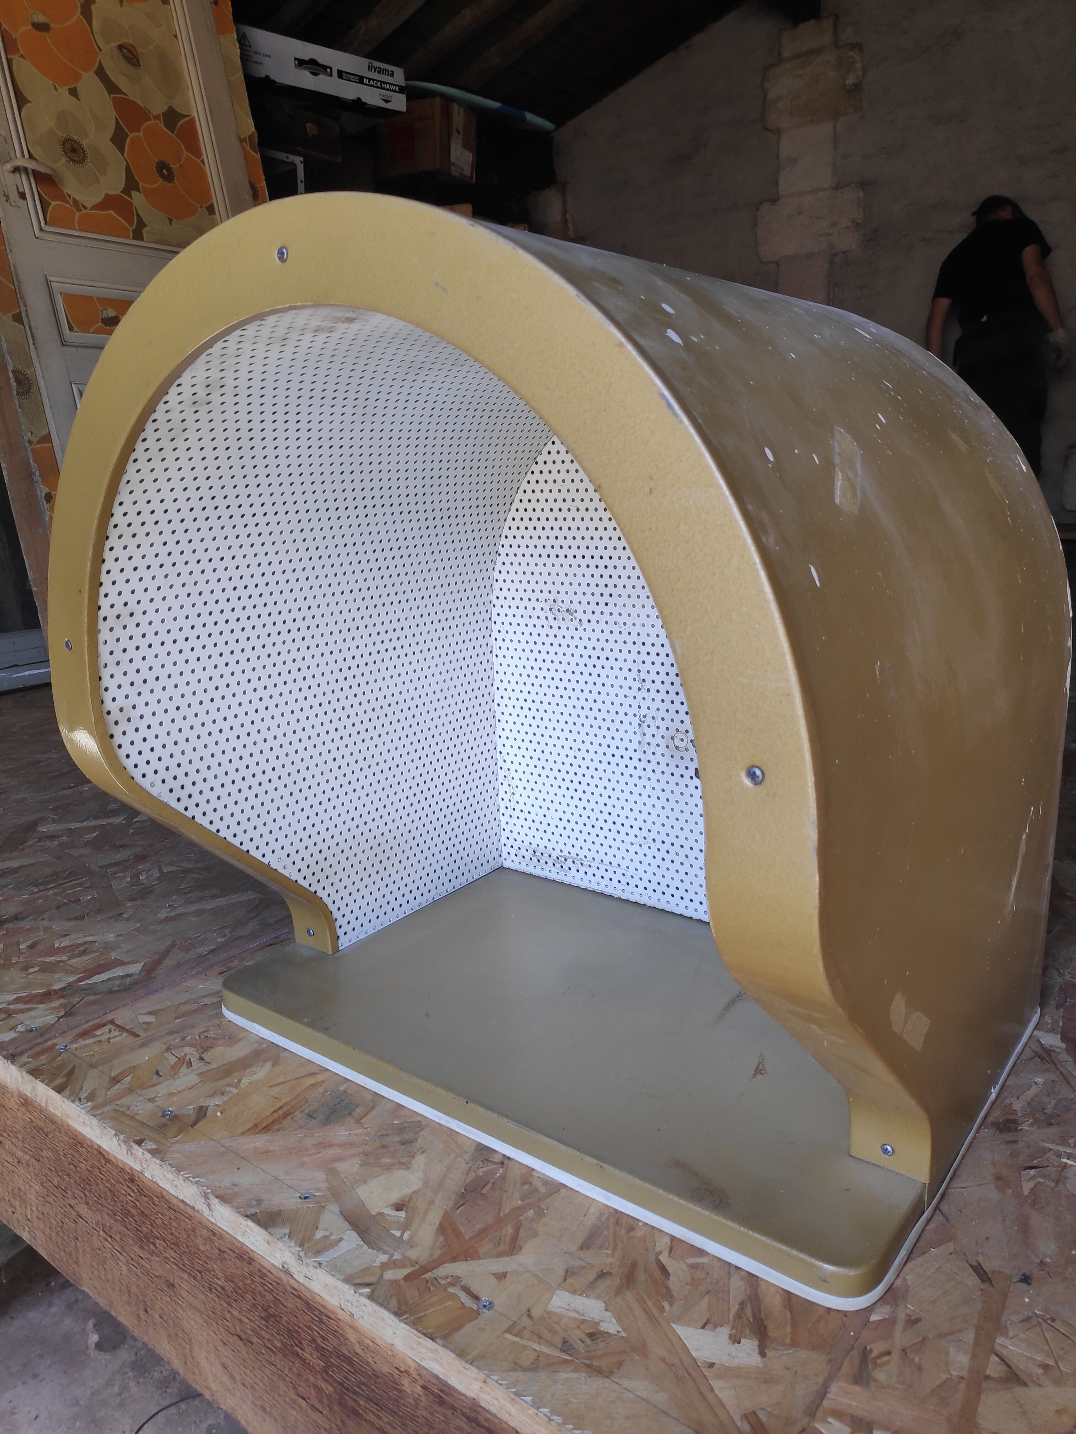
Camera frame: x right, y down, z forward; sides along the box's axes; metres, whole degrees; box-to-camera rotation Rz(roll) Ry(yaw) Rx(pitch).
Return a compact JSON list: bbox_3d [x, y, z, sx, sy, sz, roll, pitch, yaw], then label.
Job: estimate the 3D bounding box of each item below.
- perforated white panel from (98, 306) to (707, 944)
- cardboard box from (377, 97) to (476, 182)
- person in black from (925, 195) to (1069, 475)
[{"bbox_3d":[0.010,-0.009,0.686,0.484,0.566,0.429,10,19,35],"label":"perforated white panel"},{"bbox_3d":[-0.467,-2.438,3.578,0.368,0.244,0.220,11,20,38],"label":"cardboard box"},{"bbox_3d":[2.223,-1.630,4.074,0.630,1.660,0.380,5,17,21],"label":"person in black"}]

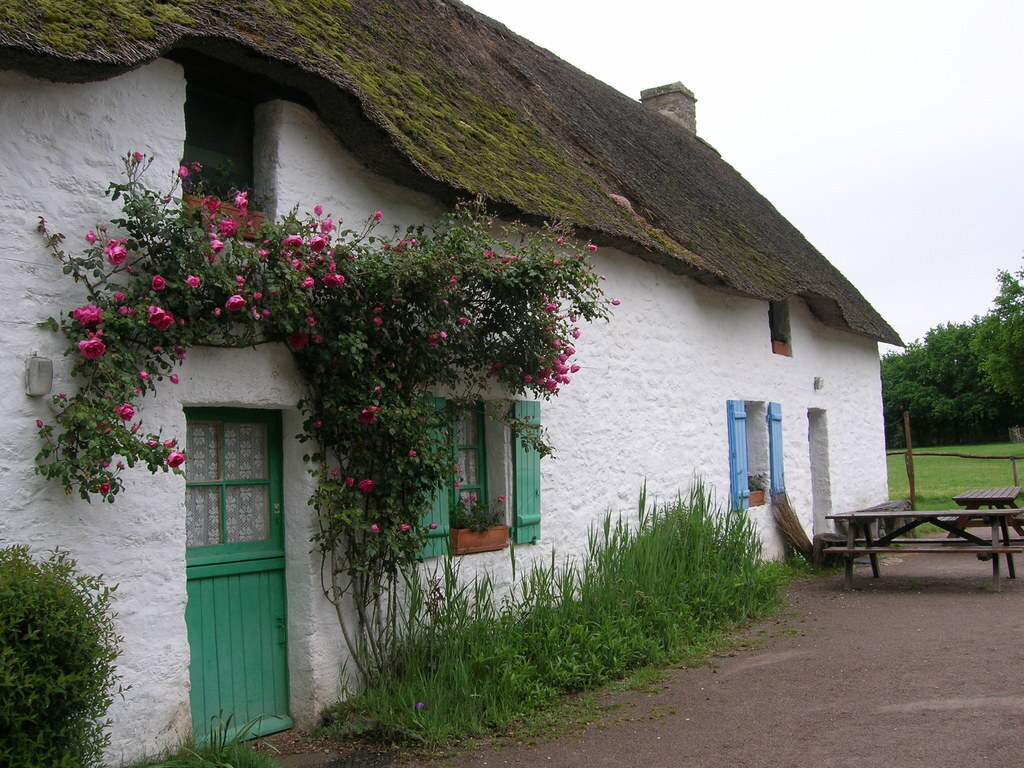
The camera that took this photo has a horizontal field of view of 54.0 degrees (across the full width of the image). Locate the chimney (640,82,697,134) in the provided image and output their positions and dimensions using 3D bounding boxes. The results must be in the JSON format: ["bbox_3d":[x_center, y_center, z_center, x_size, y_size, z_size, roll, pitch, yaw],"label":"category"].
[{"bbox_3d":[2.864,-4.895,18.302,0.800,0.900,0.630,-4,-4,35],"label":"chimney"}]

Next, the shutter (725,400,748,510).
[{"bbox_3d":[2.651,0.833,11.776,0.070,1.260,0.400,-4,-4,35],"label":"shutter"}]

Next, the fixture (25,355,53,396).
[{"bbox_3d":[-2.176,-0.032,4.626,0.075,0.188,0.105,-4,-4,35],"label":"fixture"}]

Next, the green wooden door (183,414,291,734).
[{"bbox_3d":[-1.679,1.121,5.952,0.080,1.930,0.860,-4,-4,35],"label":"green wooden door"}]

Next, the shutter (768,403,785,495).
[{"bbox_3d":[3.389,0.869,12.895,0.060,1.230,0.380,-4,-4,35],"label":"shutter"}]

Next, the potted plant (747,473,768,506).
[{"bbox_3d":[2.957,1.304,12.507,0.240,0.420,0.550,-4,-4,35],"label":"potted plant"}]

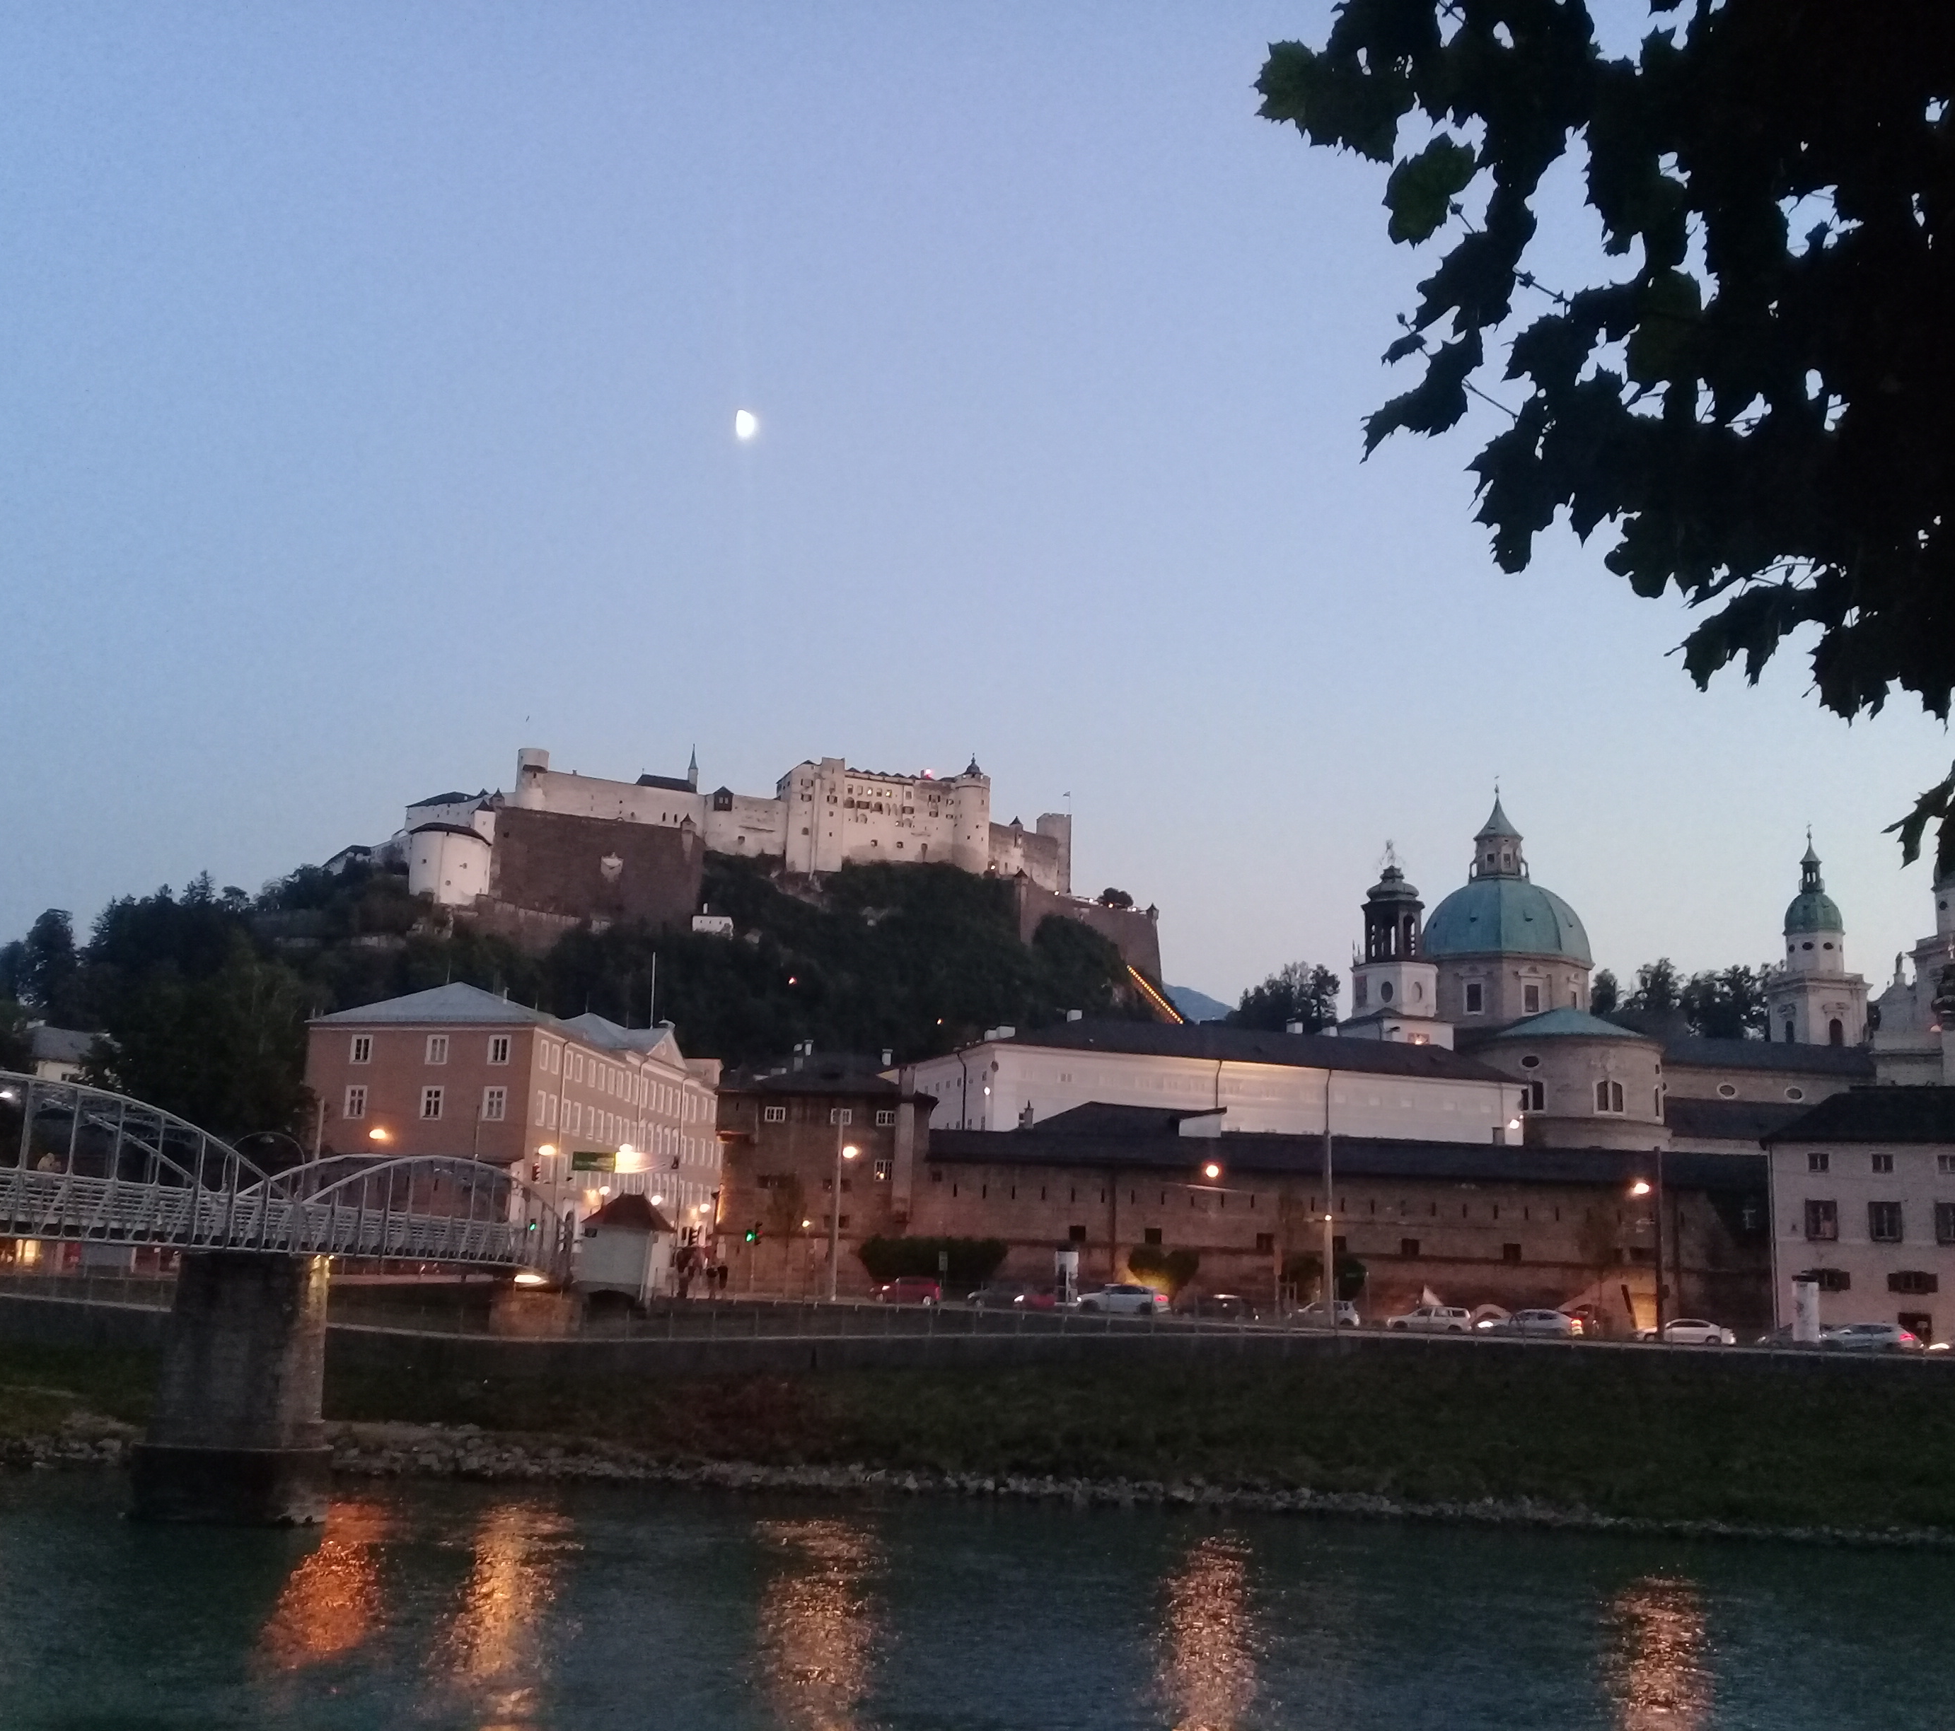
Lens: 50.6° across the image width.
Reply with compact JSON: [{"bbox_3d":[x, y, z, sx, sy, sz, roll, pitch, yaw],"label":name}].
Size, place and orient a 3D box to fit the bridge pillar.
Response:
[{"bbox_3d":[-22.815,15.976,63.931,4.900,7.887,2.700,0,-12,9],"label":"bridge pillar"}]

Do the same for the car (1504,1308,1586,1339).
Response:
[{"bbox_3d":[26.410,21.664,97.500,4.500,1.470,1.800,0,-12,9],"label":"car"}]

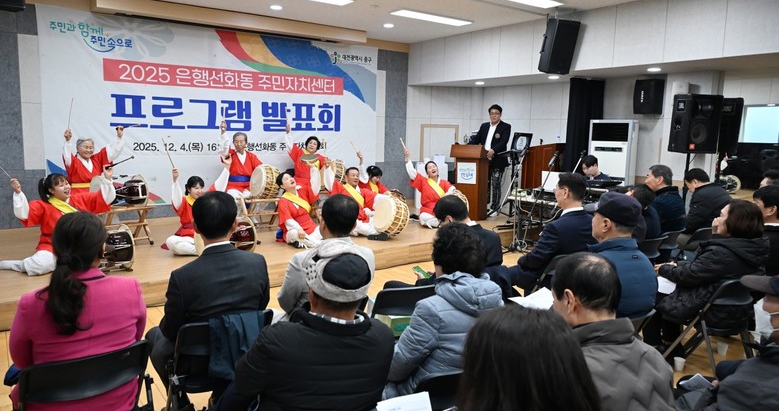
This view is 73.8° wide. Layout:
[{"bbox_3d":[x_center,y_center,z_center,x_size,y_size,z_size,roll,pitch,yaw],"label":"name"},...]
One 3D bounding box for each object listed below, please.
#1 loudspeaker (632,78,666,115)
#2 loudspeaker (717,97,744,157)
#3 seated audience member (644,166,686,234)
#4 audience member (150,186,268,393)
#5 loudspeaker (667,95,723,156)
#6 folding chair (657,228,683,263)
[{"bbox_3d":[3.497,-1.472,7.011,0.270,0.480,0.290,-5,10,-35],"label":"loudspeaker"},{"bbox_3d":[4.137,-0.981,6.450,0.390,0.670,0.420,7,10,37],"label":"loudspeaker"},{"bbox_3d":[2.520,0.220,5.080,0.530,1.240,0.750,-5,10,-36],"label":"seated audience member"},{"bbox_3d":[-0.935,0.561,2.607,0.550,1.300,0.780,-5,10,-35],"label":"audience member"},{"bbox_3d":[3.654,-0.973,6.200,0.420,0.670,0.390,-1,8,-11],"label":"loudspeaker"},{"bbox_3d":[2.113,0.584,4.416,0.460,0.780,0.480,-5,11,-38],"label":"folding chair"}]

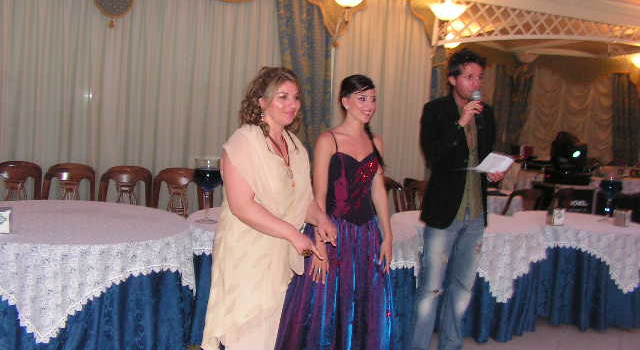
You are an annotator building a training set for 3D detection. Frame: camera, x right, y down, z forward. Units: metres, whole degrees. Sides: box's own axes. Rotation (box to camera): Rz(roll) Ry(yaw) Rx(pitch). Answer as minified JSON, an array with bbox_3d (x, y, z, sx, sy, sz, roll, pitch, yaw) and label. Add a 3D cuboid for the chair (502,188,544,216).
[{"bbox_3d":[1.958,0.593,6.497,0.470,0.880,0.500,6,5,20],"label":"chair"}]

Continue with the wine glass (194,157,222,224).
[{"bbox_3d":[-0.720,0.105,4.326,0.185,0.400,0.185,4,5,0],"label":"wine glass"}]

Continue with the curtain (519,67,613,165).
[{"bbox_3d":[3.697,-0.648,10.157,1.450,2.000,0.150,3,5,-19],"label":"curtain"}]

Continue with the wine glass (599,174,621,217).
[{"bbox_3d":[2.693,0.213,6.171,0.190,0.395,0.190,4,5,0],"label":"wine glass"}]

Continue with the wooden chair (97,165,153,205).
[{"bbox_3d":[-1.656,0.384,5.648,0.470,0.880,0.500,3,5,-19],"label":"wooden chair"}]

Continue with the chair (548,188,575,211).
[{"bbox_3d":[2.591,0.602,6.963,0.470,0.880,0.500,6,5,15],"label":"chair"}]

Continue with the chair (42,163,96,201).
[{"bbox_3d":[-2.092,0.362,5.510,0.470,0.880,0.500,3,5,-19],"label":"chair"}]

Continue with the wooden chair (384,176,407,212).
[{"bbox_3d":[0.779,0.489,6.634,0.470,0.880,0.500,0,7,-45],"label":"wooden chair"}]

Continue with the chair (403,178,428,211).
[{"bbox_3d":[1.018,0.496,6.760,0.470,0.880,0.500,0,7,-45],"label":"chair"}]

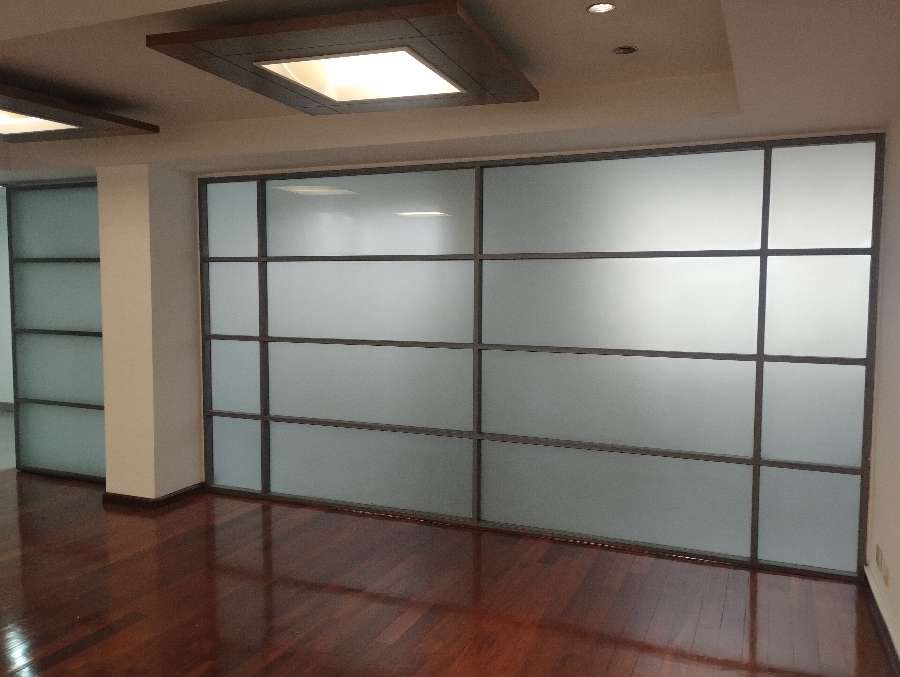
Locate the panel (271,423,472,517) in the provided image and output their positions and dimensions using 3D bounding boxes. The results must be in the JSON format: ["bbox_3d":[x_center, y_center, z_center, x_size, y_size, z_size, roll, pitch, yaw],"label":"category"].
[{"bbox_3d":[-0.569,0.869,4.900,1.563,0.527,0.040,2,5,23],"label":"panel"}]

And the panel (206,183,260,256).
[{"bbox_3d":[-1.584,-0.861,5.322,0.446,0.537,0.038,2,5,23],"label":"panel"}]

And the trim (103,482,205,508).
[{"bbox_3d":[-2.202,1.151,5.464,0.463,0.071,0.529,2,5,23],"label":"trim"}]

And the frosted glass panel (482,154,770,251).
[{"bbox_3d":[0.953,-0.777,4.264,1.613,0.537,0.038,2,5,23],"label":"frosted glass panel"}]

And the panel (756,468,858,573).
[{"bbox_3d":[1.951,0.980,3.971,0.492,0.532,0.038,2,5,23],"label":"panel"}]

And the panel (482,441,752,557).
[{"bbox_3d":[0.919,0.920,4.271,1.584,0.527,0.040,2,5,23],"label":"panel"}]

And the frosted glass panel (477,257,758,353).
[{"bbox_3d":[0.958,-0.205,4.332,1.622,0.539,0.040,2,5,23],"label":"frosted glass panel"}]

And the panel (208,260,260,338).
[{"bbox_3d":[-1.592,-0.291,5.402,0.449,0.539,0.040,2,5,23],"label":"panel"}]

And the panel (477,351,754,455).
[{"bbox_3d":[0.921,0.360,4.230,1.584,0.534,0.040,2,5,23],"label":"panel"}]

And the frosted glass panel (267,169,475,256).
[{"bbox_3d":[-0.576,-0.832,4.934,1.595,0.541,0.040,2,5,23],"label":"frosted glass panel"}]

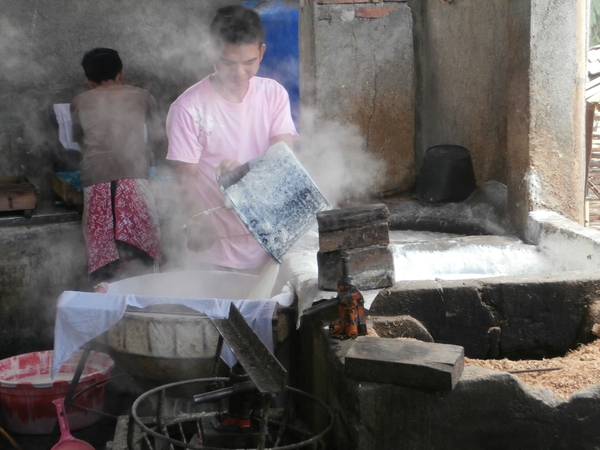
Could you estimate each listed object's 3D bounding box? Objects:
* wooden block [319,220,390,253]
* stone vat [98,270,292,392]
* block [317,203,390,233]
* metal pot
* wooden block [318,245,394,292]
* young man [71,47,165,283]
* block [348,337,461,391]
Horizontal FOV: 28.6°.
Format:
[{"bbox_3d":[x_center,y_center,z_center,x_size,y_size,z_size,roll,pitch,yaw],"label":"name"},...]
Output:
[{"bbox_3d":[0.159,0.033,3.480,0.198,0.061,0.110,-5,10,-10],"label":"wooden block"},{"bbox_3d":[-0.301,0.323,3.380,0.560,0.290,0.560,-1,9,0],"label":"stone vat"},{"bbox_3d":[0.158,-0.026,3.480,0.203,0.046,0.105,-6,10,-10],"label":"block"},{"bbox_3d":[0.599,-0.210,4.850,0.250,0.200,0.250,-1,19,0],"label":"metal pot"},{"bbox_3d":[0.162,0.122,3.480,0.214,0.109,0.120,-2,10,-11],"label":"wooden block"},{"bbox_3d":[-0.794,-0.071,5.237,0.420,1.420,0.440,-2,10,-6],"label":"young man"},{"bbox_3d":[0.278,0.367,3.120,0.295,0.061,0.128,6,26,13],"label":"block"}]

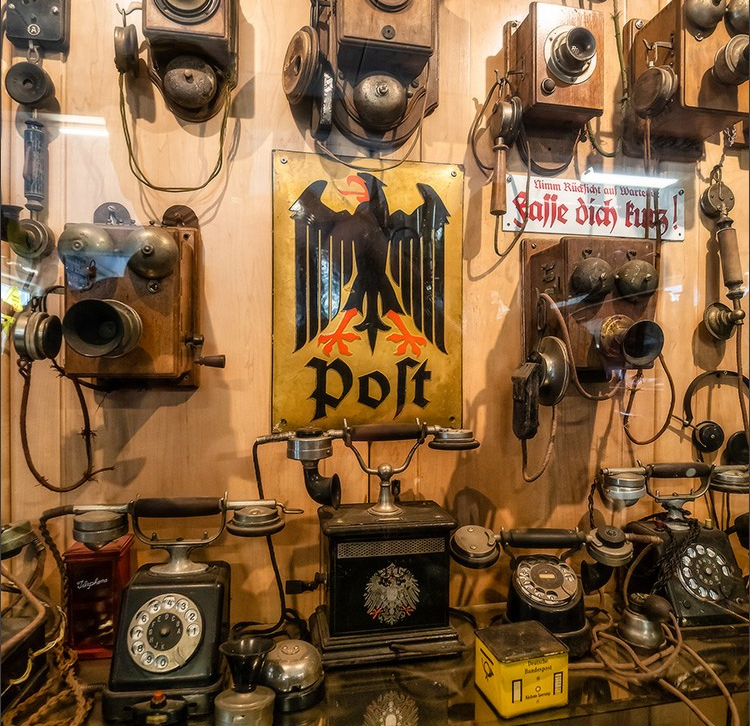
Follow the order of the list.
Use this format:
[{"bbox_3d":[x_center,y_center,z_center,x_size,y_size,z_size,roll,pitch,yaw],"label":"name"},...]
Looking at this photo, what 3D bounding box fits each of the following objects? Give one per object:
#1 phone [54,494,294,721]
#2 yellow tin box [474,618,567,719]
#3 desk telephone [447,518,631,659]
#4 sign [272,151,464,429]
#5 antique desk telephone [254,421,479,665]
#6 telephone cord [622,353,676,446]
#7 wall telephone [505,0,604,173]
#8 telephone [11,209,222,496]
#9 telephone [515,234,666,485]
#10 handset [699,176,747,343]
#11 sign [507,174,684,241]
[{"bbox_3d":[-0.229,0.254,0.595,0.257,0.203,0.140,0,0,-11],"label":"phone"},{"bbox_3d":[0.156,0.326,0.557,0.075,0.058,0.060,0,0,-18],"label":"yellow tin box"},{"bbox_3d":[0.222,0.282,0.688,0.243,0.146,0.140,0,0,5],"label":"desk telephone"},{"bbox_3d":[-0.005,-0.103,0.775,0.289,0.408,0.010,0,0,-11],"label":"sign"},{"bbox_3d":[0.011,0.213,0.668,0.260,0.283,0.125,0,0,-11],"label":"antique desk telephone"},{"bbox_3d":[0.374,0.050,0.712,0.055,0.125,0.050,0,0,-11],"label":"telephone cord"},{"bbox_3d":[0.261,-0.400,0.731,0.137,0.200,0.105,0,0,-11],"label":"wall telephone"},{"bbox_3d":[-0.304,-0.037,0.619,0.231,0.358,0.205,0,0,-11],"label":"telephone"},{"bbox_3d":[0.292,-0.020,0.717,0.215,0.325,0.140,0,0,-11],"label":"telephone"},{"bbox_3d":[0.568,-0.169,0.849,0.063,0.266,0.070,-8,1,-11],"label":"handset"},{"bbox_3d":[0.339,-0.234,0.791,0.304,0.084,0.010,0,0,-11],"label":"sign"}]

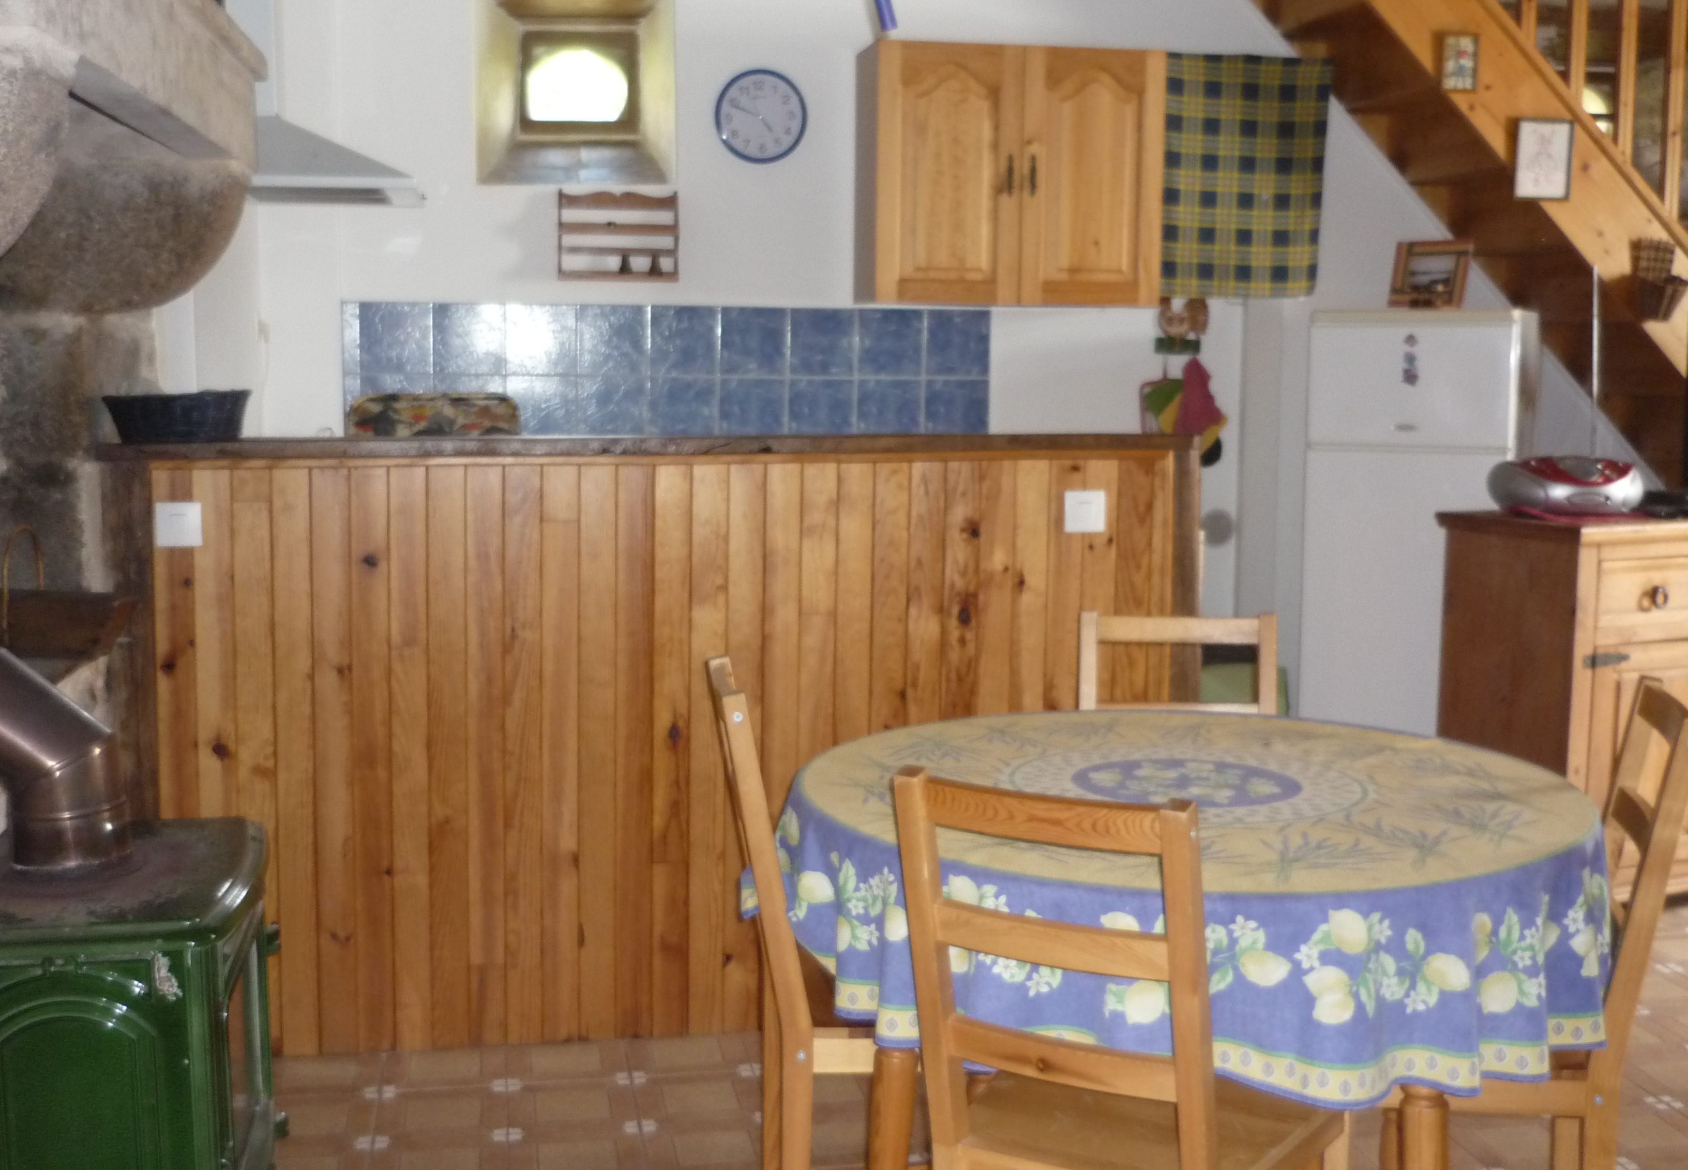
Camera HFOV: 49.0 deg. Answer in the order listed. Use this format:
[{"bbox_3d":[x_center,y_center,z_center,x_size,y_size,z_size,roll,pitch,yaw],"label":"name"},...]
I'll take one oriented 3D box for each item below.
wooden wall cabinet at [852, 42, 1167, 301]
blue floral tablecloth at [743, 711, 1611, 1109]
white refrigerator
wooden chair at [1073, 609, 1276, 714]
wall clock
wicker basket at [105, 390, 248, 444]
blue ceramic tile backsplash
[{"bbox_3d":[0.456,-1.131,5.201,0.810,0.700,0.290,-1,6,-11],"label":"wooden wall cabinet"},{"bbox_3d":[0.475,0.402,2.629,1.180,0.255,1.170,0,6,0],"label":"blue floral tablecloth"},{"bbox_3d":[1.645,-0.010,5.354,0.540,1.510,0.570,3,7,24],"label":"white refrigerator"},{"bbox_3d":[0.623,0.519,3.303,0.400,0.890,0.460,0,6,0],"label":"wooden chair"},{"bbox_3d":[-0.232,-1.309,5.174,0.258,0.260,0.040,-1,6,-11],"label":"wall clock"},{"bbox_3d":[-1.283,-0.323,3.563,0.265,0.100,0.200,-1,6,-10],"label":"wicker basket"},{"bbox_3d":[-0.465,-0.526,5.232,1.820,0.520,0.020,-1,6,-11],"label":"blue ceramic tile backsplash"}]

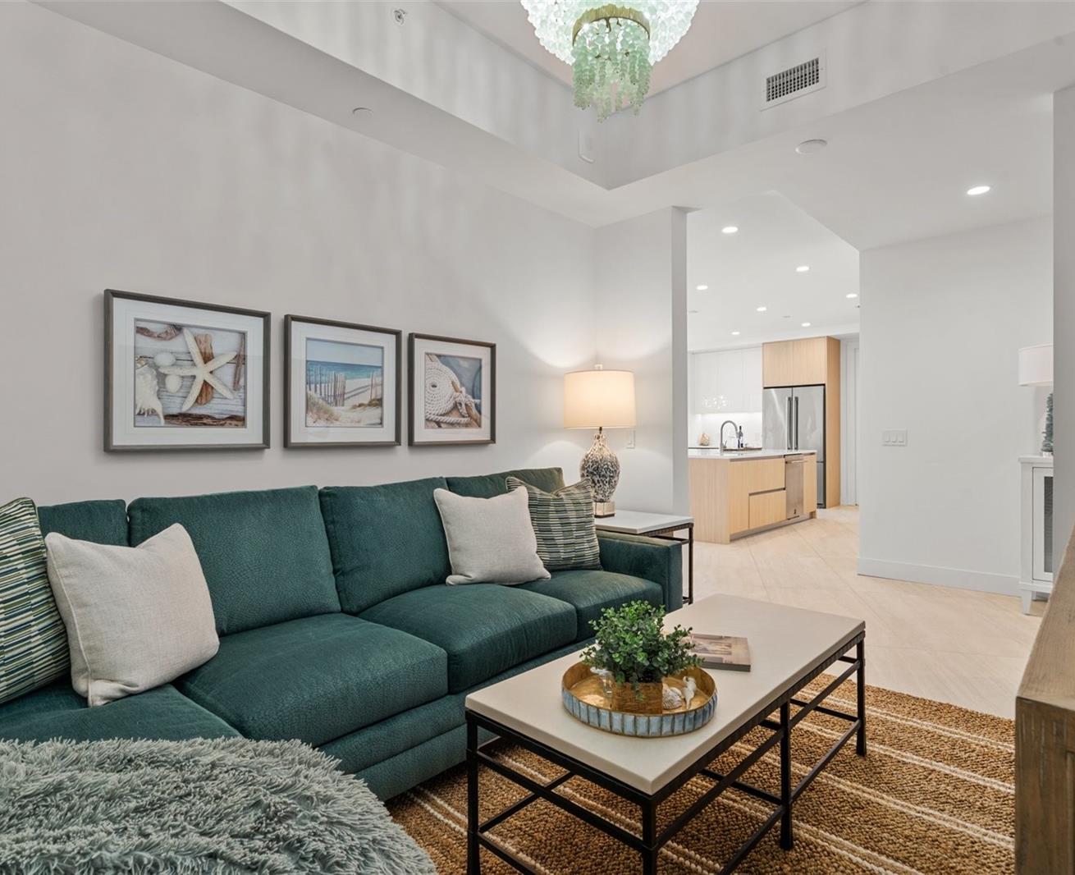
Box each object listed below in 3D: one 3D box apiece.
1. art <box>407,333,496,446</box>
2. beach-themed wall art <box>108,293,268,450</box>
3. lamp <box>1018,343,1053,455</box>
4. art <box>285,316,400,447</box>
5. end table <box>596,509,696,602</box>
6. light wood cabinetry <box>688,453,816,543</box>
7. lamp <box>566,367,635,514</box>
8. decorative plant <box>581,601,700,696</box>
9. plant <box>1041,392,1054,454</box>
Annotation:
[{"bbox_3d":[-0.451,-0.248,3.198,0.034,0.575,0.564,0,0,44],"label":"art"},{"bbox_3d":[-1.344,-0.238,2.287,0.034,0.579,0.563,0,0,44],"label":"beach-themed wall art"},{"bbox_3d":[3.247,-0.232,3.640,0.380,0.710,0.380,0,0,44],"label":"lamp"},{"bbox_3d":[-0.894,-0.244,2.746,0.034,0.580,0.569,0,0,44],"label":"art"},{"bbox_3d":[0.512,0.794,3.587,0.671,0.594,0.611,0,0,44],"label":"end table"},{"bbox_3d":[2.510,0.625,7.184,0.924,0.913,2.442,0,0,44],"label":"light wood cabinetry"},{"bbox_3d":[0.399,0.021,3.707,0.451,0.953,0.451,0,0,0],"label":"lamp"},{"bbox_3d":[0.250,0.516,1.459,0.286,0.226,0.291,0,0,44],"label":"decorative plant"},{"bbox_3d":[3.181,-0.094,3.566,0.148,0.429,0.148,0,0,44],"label":"plant"}]

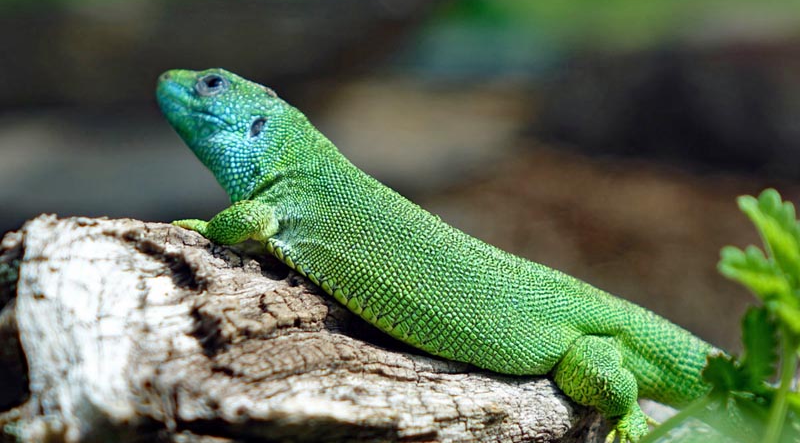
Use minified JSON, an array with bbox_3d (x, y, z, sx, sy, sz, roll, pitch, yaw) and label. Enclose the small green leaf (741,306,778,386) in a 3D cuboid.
[{"bbox_3d":[0.078,0.027,0.645,0.008,0.017,0.005,1,10,6],"label":"small green leaf"}]

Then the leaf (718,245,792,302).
[{"bbox_3d":[0.077,0.011,0.638,0.016,0.012,0.009,2,10,9],"label":"leaf"}]

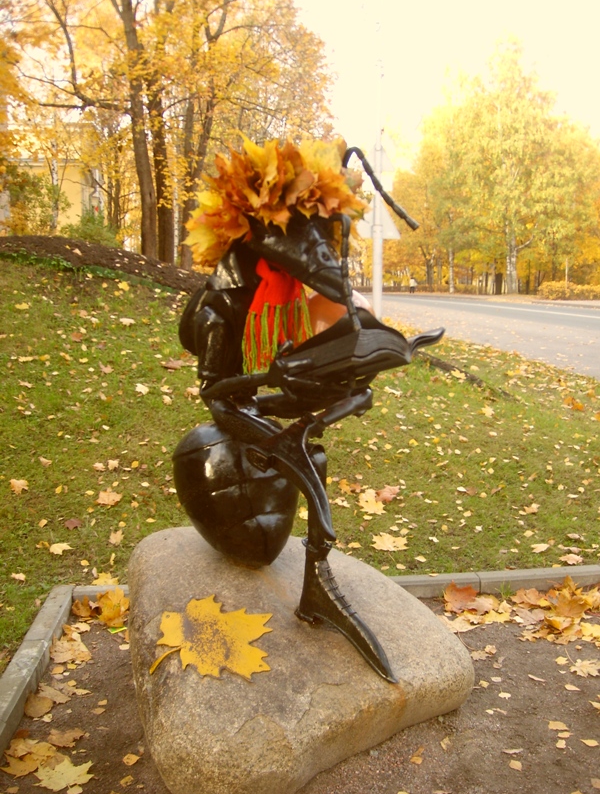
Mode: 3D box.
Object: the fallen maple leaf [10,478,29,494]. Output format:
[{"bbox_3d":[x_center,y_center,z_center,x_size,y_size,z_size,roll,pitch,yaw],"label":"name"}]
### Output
[{"bbox_3d":[-1.622,0.508,4.676,0.100,0.030,0.100,0,16,0],"label":"fallen maple leaf"}]

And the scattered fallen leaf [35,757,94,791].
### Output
[{"bbox_3d":[-0.686,1.084,2.343,0.161,0.025,0.150,0,8,0],"label":"scattered fallen leaf"}]

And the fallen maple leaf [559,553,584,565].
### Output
[{"bbox_3d":[1.305,0.771,3.886,0.120,0.030,0.100,0,14,0],"label":"fallen maple leaf"}]

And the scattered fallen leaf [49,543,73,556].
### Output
[{"bbox_3d":[-1.158,0.728,3.909,0.111,0.030,0.110,0,16,0],"label":"scattered fallen leaf"}]

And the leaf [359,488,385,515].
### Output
[{"bbox_3d":[0.406,0.589,4.590,0.142,0.040,0.170,0,14,0],"label":"leaf"}]

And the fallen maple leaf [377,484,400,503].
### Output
[{"bbox_3d":[0.518,0.555,4.729,0.135,0.035,0.140,0,14,0],"label":"fallen maple leaf"}]

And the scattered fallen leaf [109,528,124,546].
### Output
[{"bbox_3d":[-0.923,0.689,4.046,0.075,0.035,0.100,0,16,0],"label":"scattered fallen leaf"}]

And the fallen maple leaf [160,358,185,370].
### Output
[{"bbox_3d":[-1.105,-0.300,7.008,0.190,0.030,0.190,0,18,0],"label":"fallen maple leaf"}]

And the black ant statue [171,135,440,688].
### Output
[{"bbox_3d":[0.020,-0.007,2.750,0.820,1.700,0.600,4,9,28],"label":"black ant statue"}]

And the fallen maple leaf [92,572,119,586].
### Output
[{"bbox_3d":[-0.875,0.807,3.635,0.120,0.030,0.120,0,16,0],"label":"fallen maple leaf"}]

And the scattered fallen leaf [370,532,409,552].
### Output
[{"bbox_3d":[0.450,0.718,4.069,0.180,0.035,0.160,0,14,0],"label":"scattered fallen leaf"}]

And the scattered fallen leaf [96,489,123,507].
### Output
[{"bbox_3d":[-1.062,0.556,4.507,0.139,0.040,0.140,0,16,0],"label":"scattered fallen leaf"}]

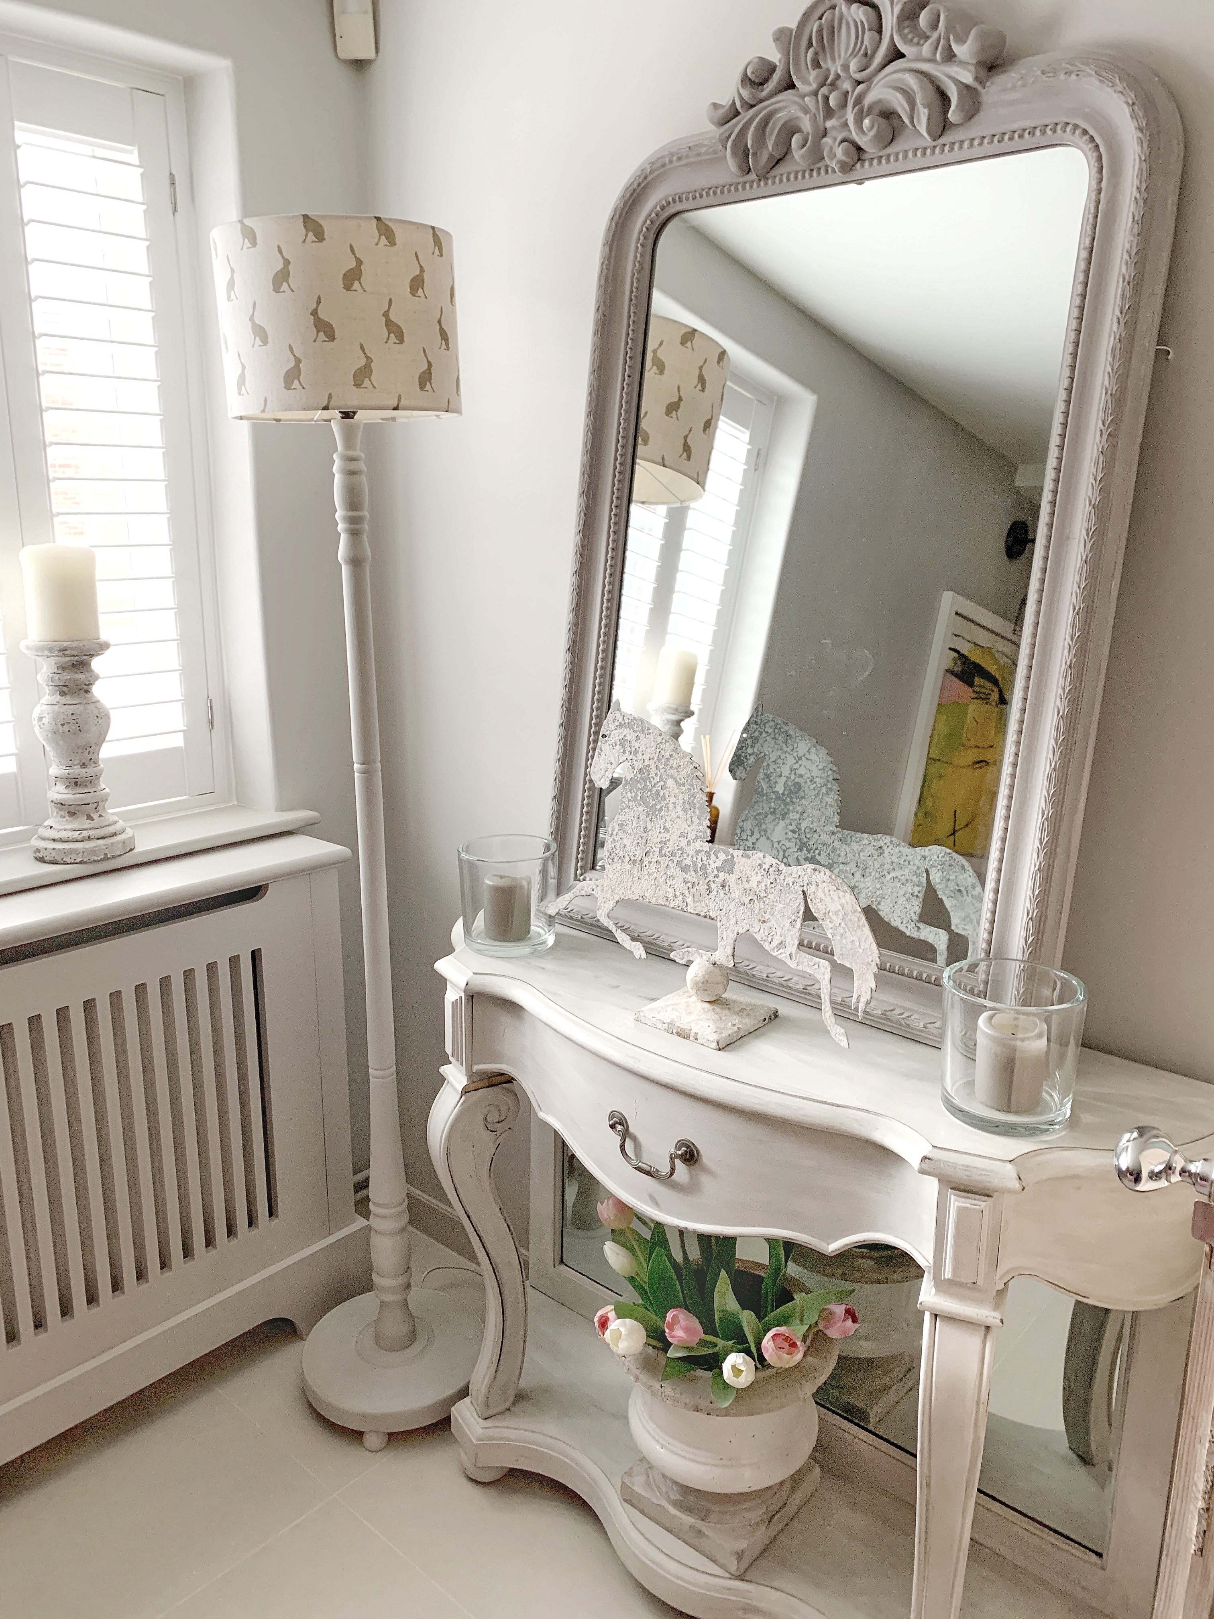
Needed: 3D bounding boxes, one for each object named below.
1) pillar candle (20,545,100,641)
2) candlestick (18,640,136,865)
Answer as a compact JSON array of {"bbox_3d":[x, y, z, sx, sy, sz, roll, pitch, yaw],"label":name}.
[{"bbox_3d":[-0.787,-0.310,1.754,0.100,0.131,0.100,13,19,42],"label":"pillar candle"},{"bbox_3d":[-0.790,-0.092,1.807,0.146,0.317,0.146,13,19,42],"label":"candlestick"}]

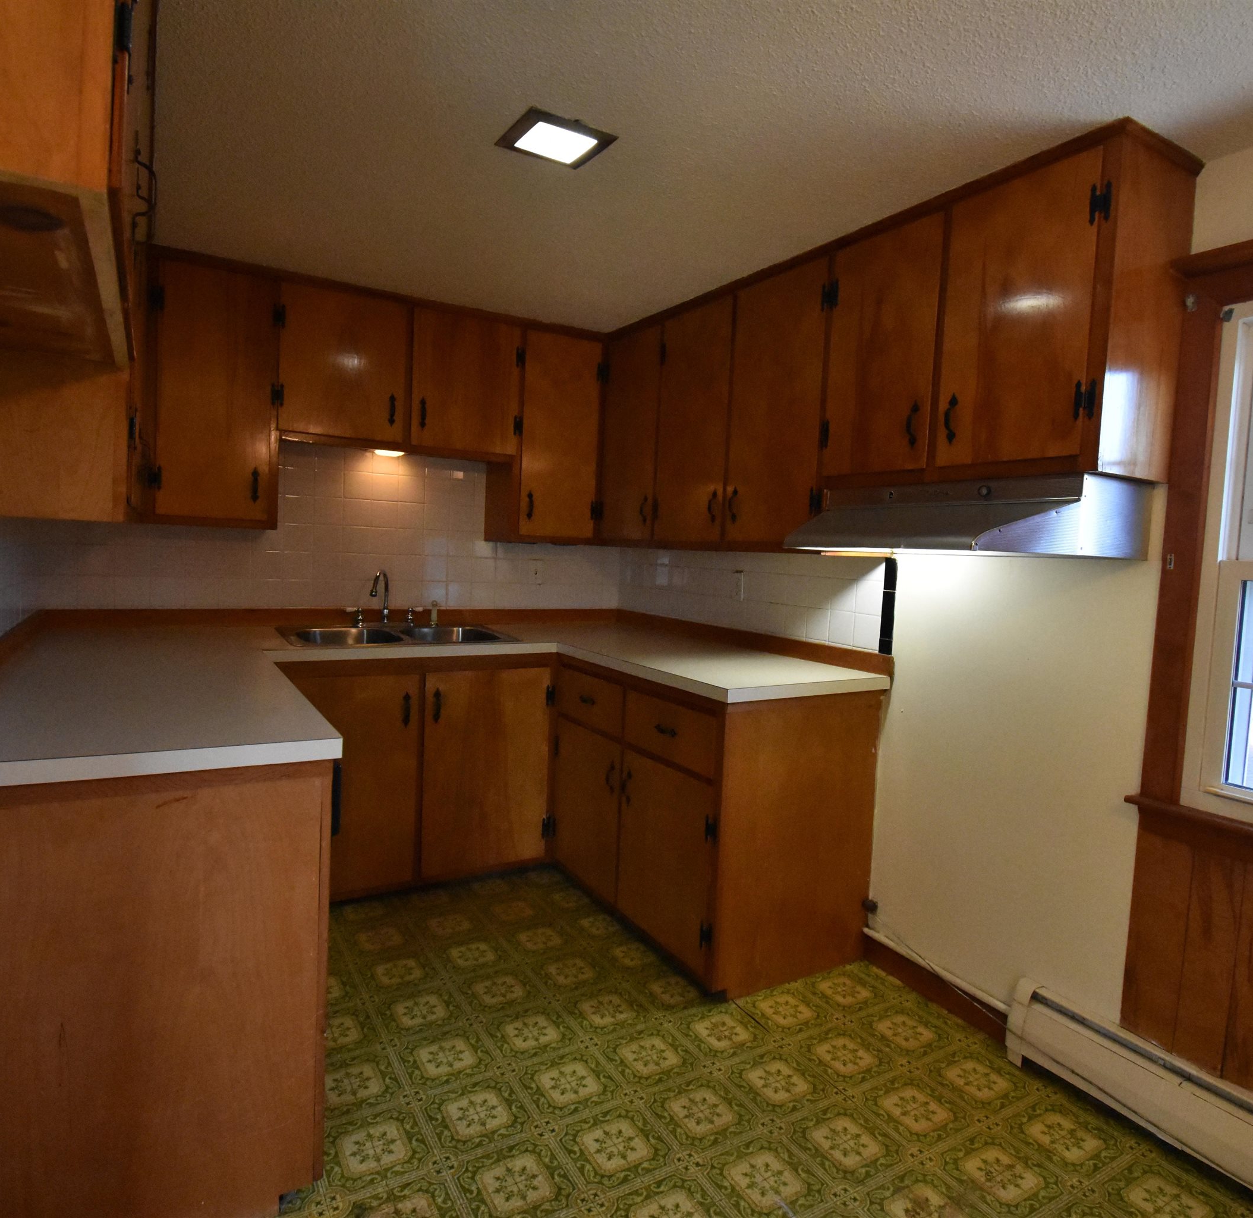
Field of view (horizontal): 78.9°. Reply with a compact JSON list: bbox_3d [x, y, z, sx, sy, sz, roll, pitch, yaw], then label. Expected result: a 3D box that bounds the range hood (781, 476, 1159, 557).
[{"bbox_3d":[0.820,-0.235,1.984,0.530,0.188,0.746,0,5,-32],"label":"range hood"}]

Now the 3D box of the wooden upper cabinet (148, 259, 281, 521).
[{"bbox_3d":[-1.459,-0.725,2.675,0.404,0.869,0.305,0,5,-32],"label":"wooden upper cabinet"}]

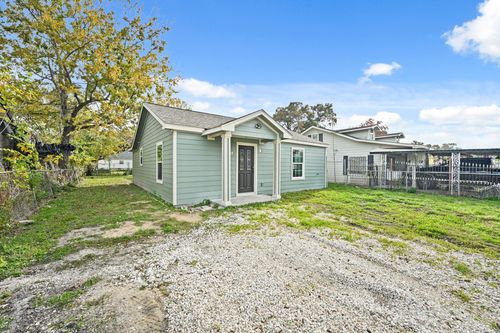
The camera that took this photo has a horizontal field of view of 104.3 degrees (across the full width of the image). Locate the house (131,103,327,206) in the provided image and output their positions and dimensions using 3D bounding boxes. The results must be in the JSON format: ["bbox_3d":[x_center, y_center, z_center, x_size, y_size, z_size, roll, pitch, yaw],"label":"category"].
[{"bbox_3d":[-1.812,-0.995,13.573,9.976,4.794,12.291,0,0,-37],"label":"house"}]

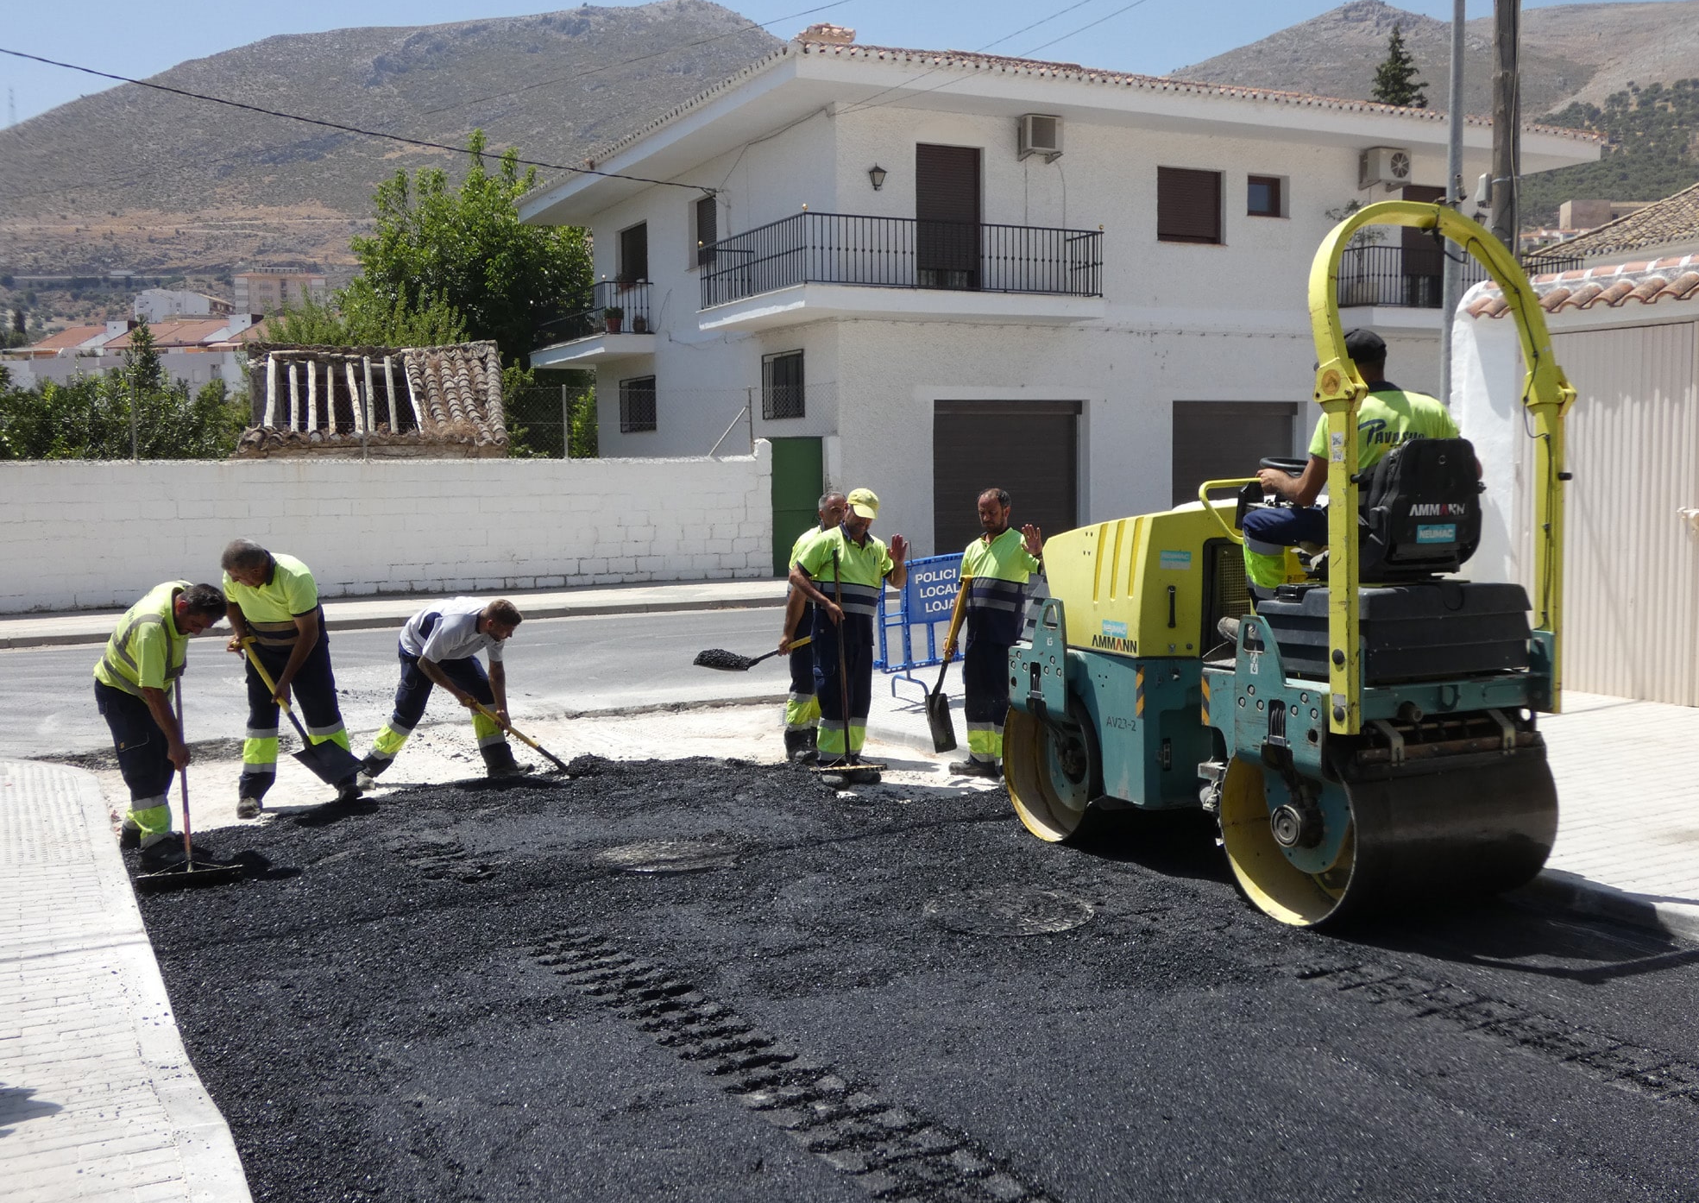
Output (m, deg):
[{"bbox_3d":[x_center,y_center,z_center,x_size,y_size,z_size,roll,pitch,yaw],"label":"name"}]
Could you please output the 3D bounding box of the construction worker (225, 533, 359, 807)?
[{"bbox_3d":[-3.114,0.370,8.995,0.660,1.500,0.540,-1,5,-3],"label":"construction worker"}]

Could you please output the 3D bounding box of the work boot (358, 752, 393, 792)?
[{"bbox_3d":[-2.761,0.981,9.420,0.130,0.200,0.290,-4,6,-30],"label":"work boot"}]

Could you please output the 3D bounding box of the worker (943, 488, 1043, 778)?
[{"bbox_3d":[0.845,0.168,9.681,0.640,1.690,0.460,0,5,13],"label":"worker"}]

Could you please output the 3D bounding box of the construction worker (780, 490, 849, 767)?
[{"bbox_3d":[-0.188,0.137,10.187,0.600,1.690,0.500,-3,5,-23],"label":"construction worker"}]

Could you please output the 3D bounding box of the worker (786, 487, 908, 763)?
[{"bbox_3d":[-0.011,0.182,9.524,0.680,1.710,0.460,-2,5,-14],"label":"worker"}]

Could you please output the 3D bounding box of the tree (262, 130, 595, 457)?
[{"bbox_3d":[-9.713,-6.004,37.612,7.800,9.700,7.000,-1,5,0],"label":"tree"}]

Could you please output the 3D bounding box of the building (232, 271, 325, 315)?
[{"bbox_3d":[-139.033,-73.456,401.010,23.000,16.000,13.000,-2,5,-17],"label":"building"}]

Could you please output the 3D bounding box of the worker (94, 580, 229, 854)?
[{"bbox_3d":[-3.426,0.546,7.985,0.680,1.330,0.520,-1,5,-2],"label":"worker"}]

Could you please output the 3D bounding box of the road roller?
[{"bbox_3d":[1.772,-0.191,7.081,1.142,2.714,2.382,-3,6,-28],"label":"road roller"}]

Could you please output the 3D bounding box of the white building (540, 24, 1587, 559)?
[{"bbox_3d":[3.057,-5.142,31.468,15.330,8.100,14.250,-3,6,-26],"label":"white building"}]

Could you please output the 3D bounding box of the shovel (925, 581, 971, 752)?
[{"bbox_3d":[0.625,0.388,9.602,0.220,1.070,0.160,7,5,-18],"label":"shovel"}]

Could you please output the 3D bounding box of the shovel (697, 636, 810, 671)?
[{"bbox_3d":[-0.470,0.258,10.172,1.020,0.180,0.270,-13,5,-2],"label":"shovel"}]

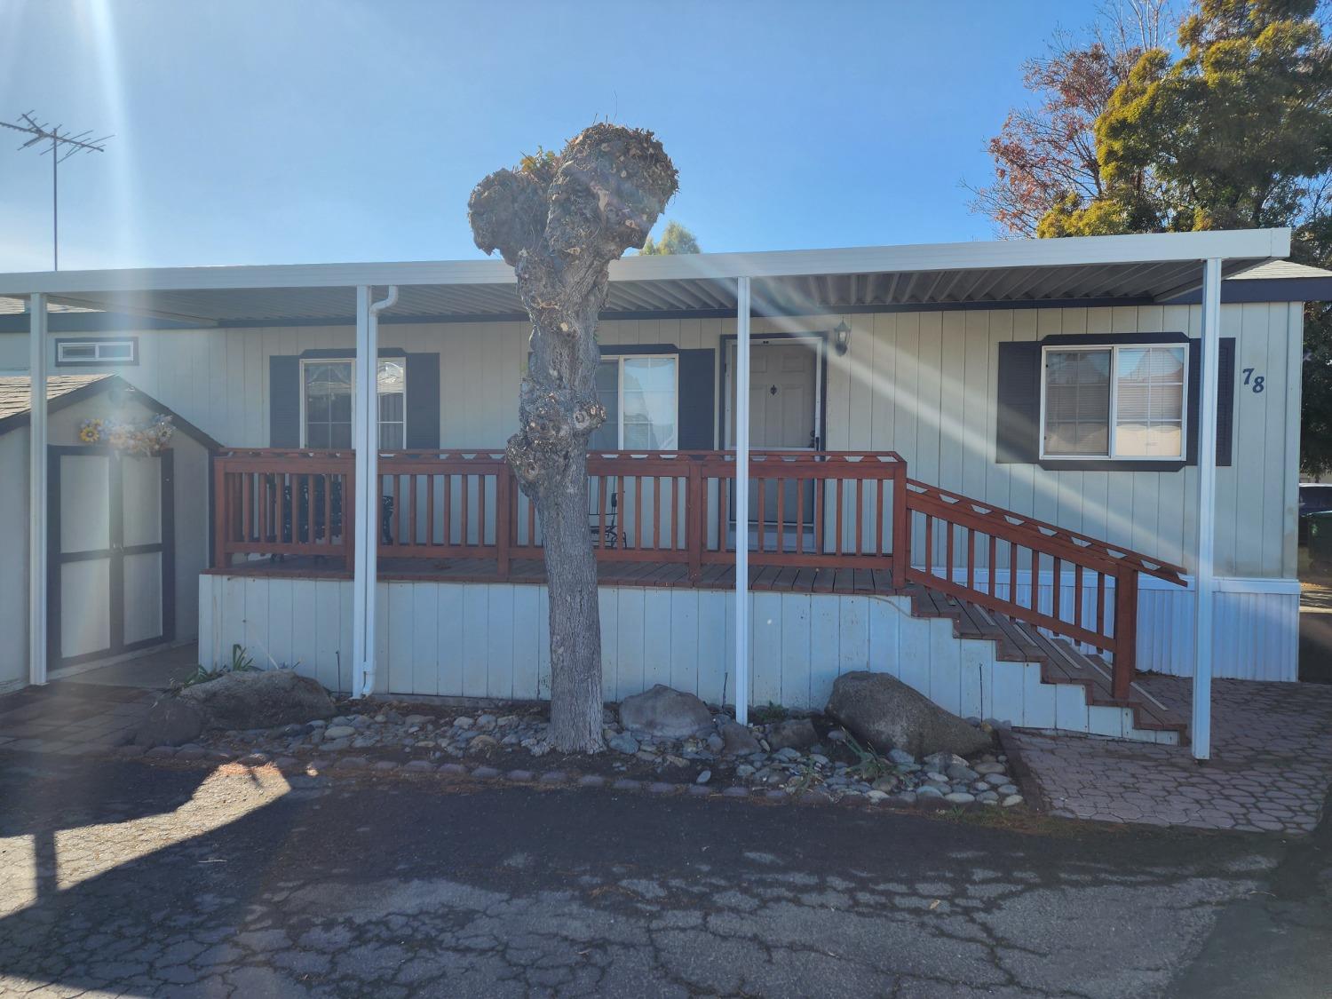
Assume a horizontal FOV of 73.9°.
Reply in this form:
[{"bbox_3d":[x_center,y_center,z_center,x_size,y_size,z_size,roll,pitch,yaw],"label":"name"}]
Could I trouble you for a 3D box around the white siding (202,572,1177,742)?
[{"bbox_3d":[-0.197,1.101,6.550,7.310,0.915,0.100,1,1,11],"label":"white siding"}]

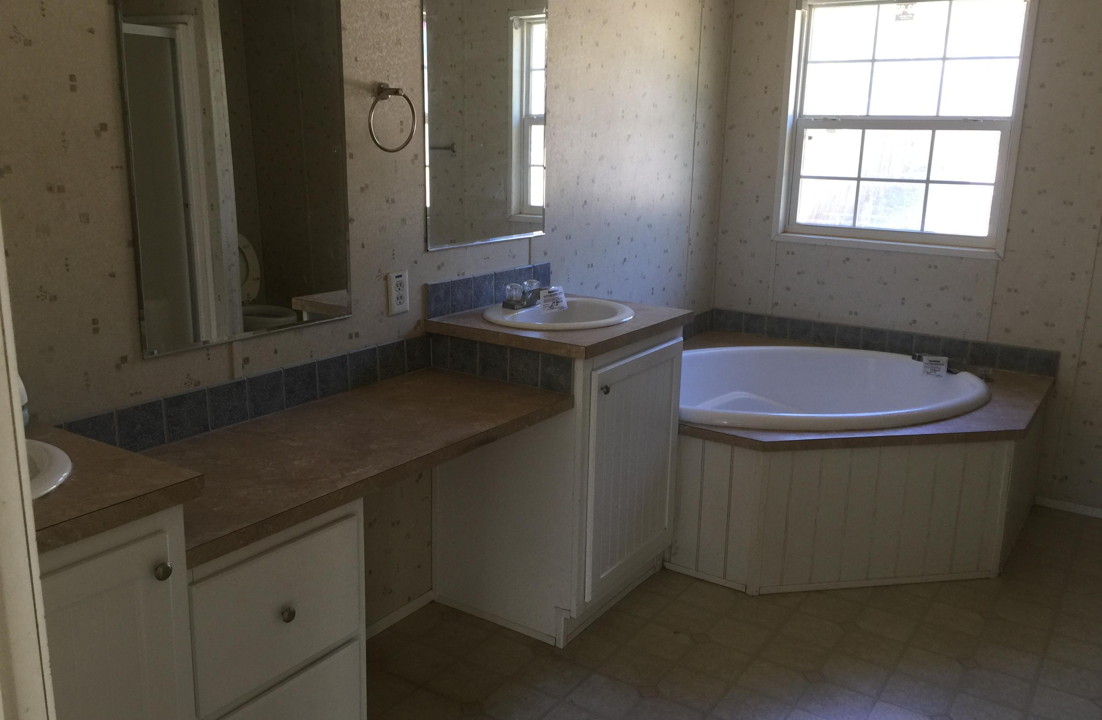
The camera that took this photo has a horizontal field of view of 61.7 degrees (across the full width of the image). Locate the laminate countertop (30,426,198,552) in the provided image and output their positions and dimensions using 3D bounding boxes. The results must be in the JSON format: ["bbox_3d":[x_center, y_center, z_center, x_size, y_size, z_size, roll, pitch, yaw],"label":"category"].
[{"bbox_3d":[-0.958,0.216,1.331,0.543,0.034,0.656,10,16,32],"label":"laminate countertop"}]

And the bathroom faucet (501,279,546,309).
[{"bbox_3d":[-0.059,-0.202,2.880,0.113,0.077,0.151,10,16,32],"label":"bathroom faucet"}]

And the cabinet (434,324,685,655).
[{"bbox_3d":[0.029,0.322,2.909,0.543,0.861,0.601,10,16,32],"label":"cabinet"}]

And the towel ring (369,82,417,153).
[{"bbox_3d":[-0.421,-0.627,2.388,0.071,0.175,0.182,10,16,32],"label":"towel ring"}]

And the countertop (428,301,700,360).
[{"bbox_3d":[0.050,-0.117,2.825,0.540,0.034,0.659,10,16,32],"label":"countertop"}]

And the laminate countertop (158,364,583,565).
[{"bbox_3d":[-0.480,0.186,2.114,0.499,0.034,1.204,10,16,32],"label":"laminate countertop"}]

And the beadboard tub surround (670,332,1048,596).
[{"bbox_3d":[0.978,0.359,3.533,1.474,0.541,1.493,10,16,32],"label":"beadboard tub surround"}]

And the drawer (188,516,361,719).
[{"bbox_3d":[-0.648,0.435,1.802,0.406,0.255,0.383,10,16,32],"label":"drawer"}]

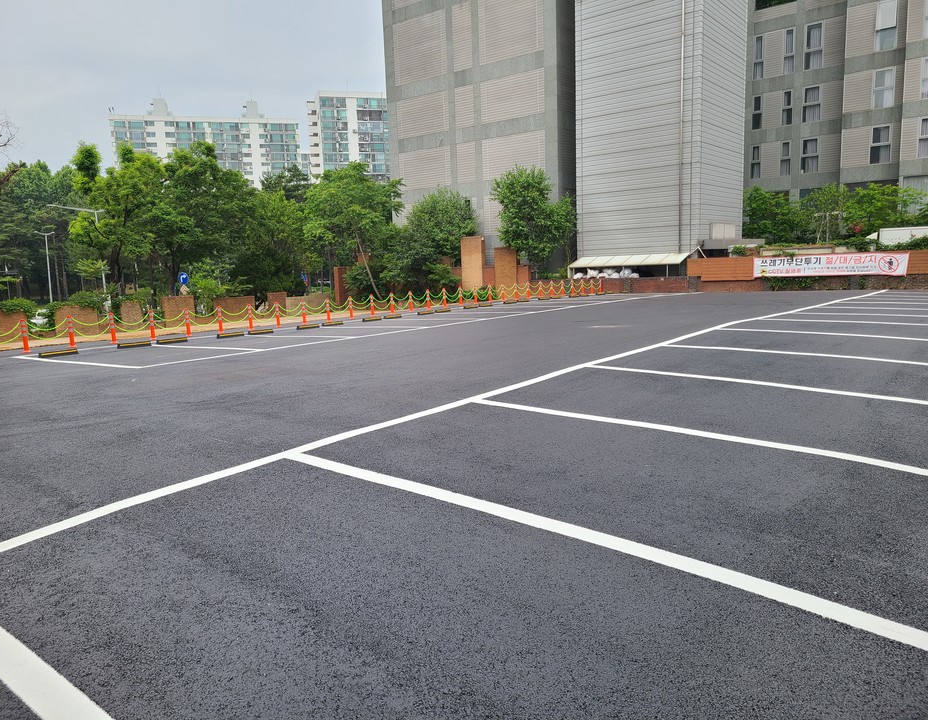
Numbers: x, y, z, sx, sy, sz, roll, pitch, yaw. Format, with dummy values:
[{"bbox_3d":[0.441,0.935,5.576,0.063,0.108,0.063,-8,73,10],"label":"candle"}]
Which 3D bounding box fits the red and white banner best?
[{"bbox_3d":[14.946,-3.872,29.765,5.800,0.920,0.060,4,10,38],"label":"red and white banner"}]

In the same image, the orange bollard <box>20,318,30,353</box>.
[{"bbox_3d":[-9.703,-0.526,15.937,0.200,0.740,0.200,-2,8,0],"label":"orange bollard"}]

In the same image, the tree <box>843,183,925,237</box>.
[{"bbox_3d":[19.182,-6.614,32.994,3.700,2.948,3.400,-2,8,0],"label":"tree"}]

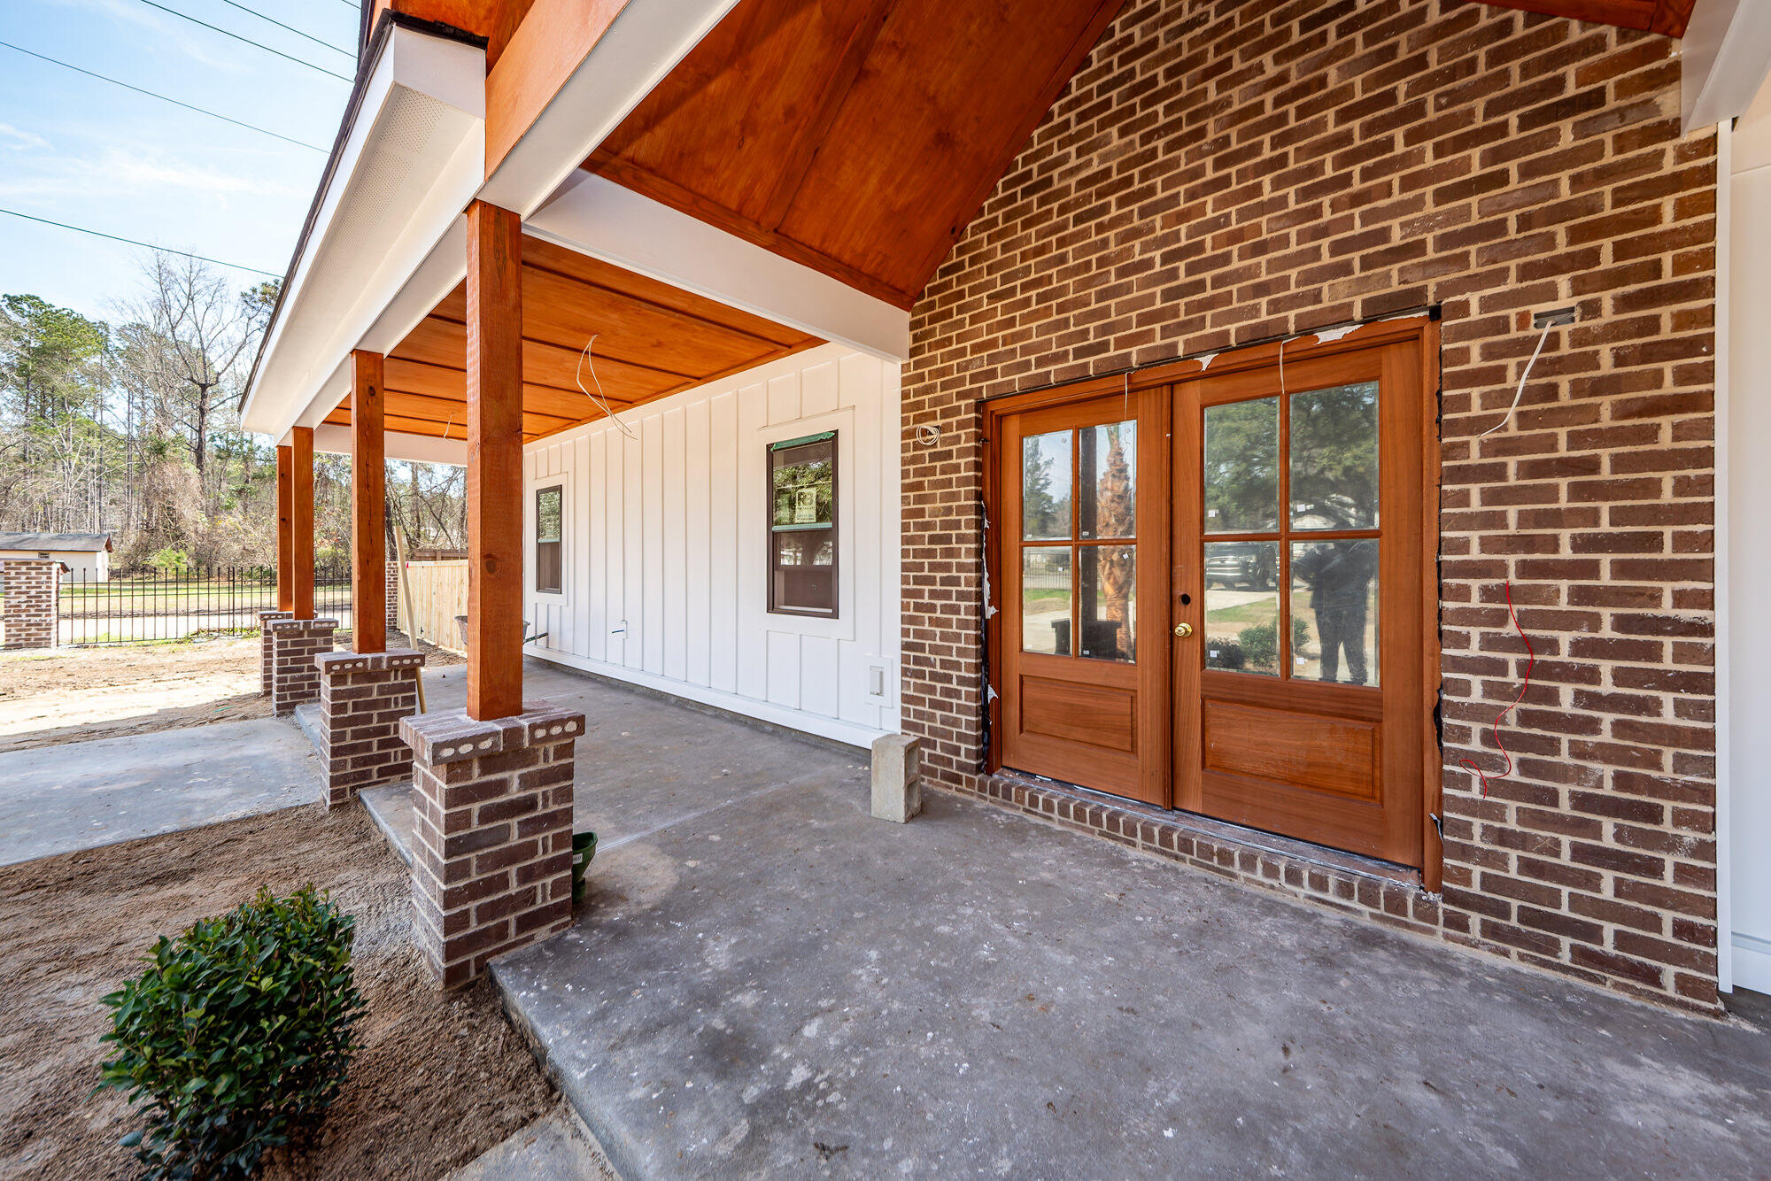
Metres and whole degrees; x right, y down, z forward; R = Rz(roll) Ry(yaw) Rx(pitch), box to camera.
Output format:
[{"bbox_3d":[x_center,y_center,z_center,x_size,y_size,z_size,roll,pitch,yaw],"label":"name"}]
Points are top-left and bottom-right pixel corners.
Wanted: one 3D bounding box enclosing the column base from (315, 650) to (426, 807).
[{"bbox_3d":[-3.217,0.826,3.699,0.466,0.852,0.466,2,2,40],"label":"column base"}]

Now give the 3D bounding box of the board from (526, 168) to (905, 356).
[{"bbox_3d":[-0.610,-1.530,2.973,0.090,0.330,2.173,2,2,43],"label":"board"}]

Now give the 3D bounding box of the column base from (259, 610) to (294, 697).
[{"bbox_3d":[-6.796,0.710,6.729,0.466,0.883,0.466,2,2,40],"label":"column base"}]

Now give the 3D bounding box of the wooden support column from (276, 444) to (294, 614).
[{"bbox_3d":[-7.065,-0.720,6.978,0.142,1.920,0.142,1,1,40],"label":"wooden support column"}]

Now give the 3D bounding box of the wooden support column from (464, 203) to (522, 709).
[{"bbox_3d":[-1.433,-0.445,2.163,0.140,1.804,0.140,2,2,40],"label":"wooden support column"}]

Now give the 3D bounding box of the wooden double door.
[{"bbox_3d":[1.335,0.009,2.800,1.863,2.120,0.120,1,1,40],"label":"wooden double door"}]

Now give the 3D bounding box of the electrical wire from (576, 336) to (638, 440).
[{"bbox_3d":[-2.050,-1.490,4.340,0.440,0.780,0.200,0,1,0],"label":"electrical wire"}]

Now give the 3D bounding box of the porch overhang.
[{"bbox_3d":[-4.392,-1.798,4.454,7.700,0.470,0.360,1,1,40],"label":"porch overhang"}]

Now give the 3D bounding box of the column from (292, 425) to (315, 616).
[{"bbox_3d":[-5.594,-0.626,5.671,0.140,1.804,0.140,2,2,40],"label":"column"}]

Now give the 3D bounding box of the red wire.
[{"bbox_3d":[2.116,0.350,2.046,0.171,0.759,0.040,1,1,40],"label":"red wire"}]

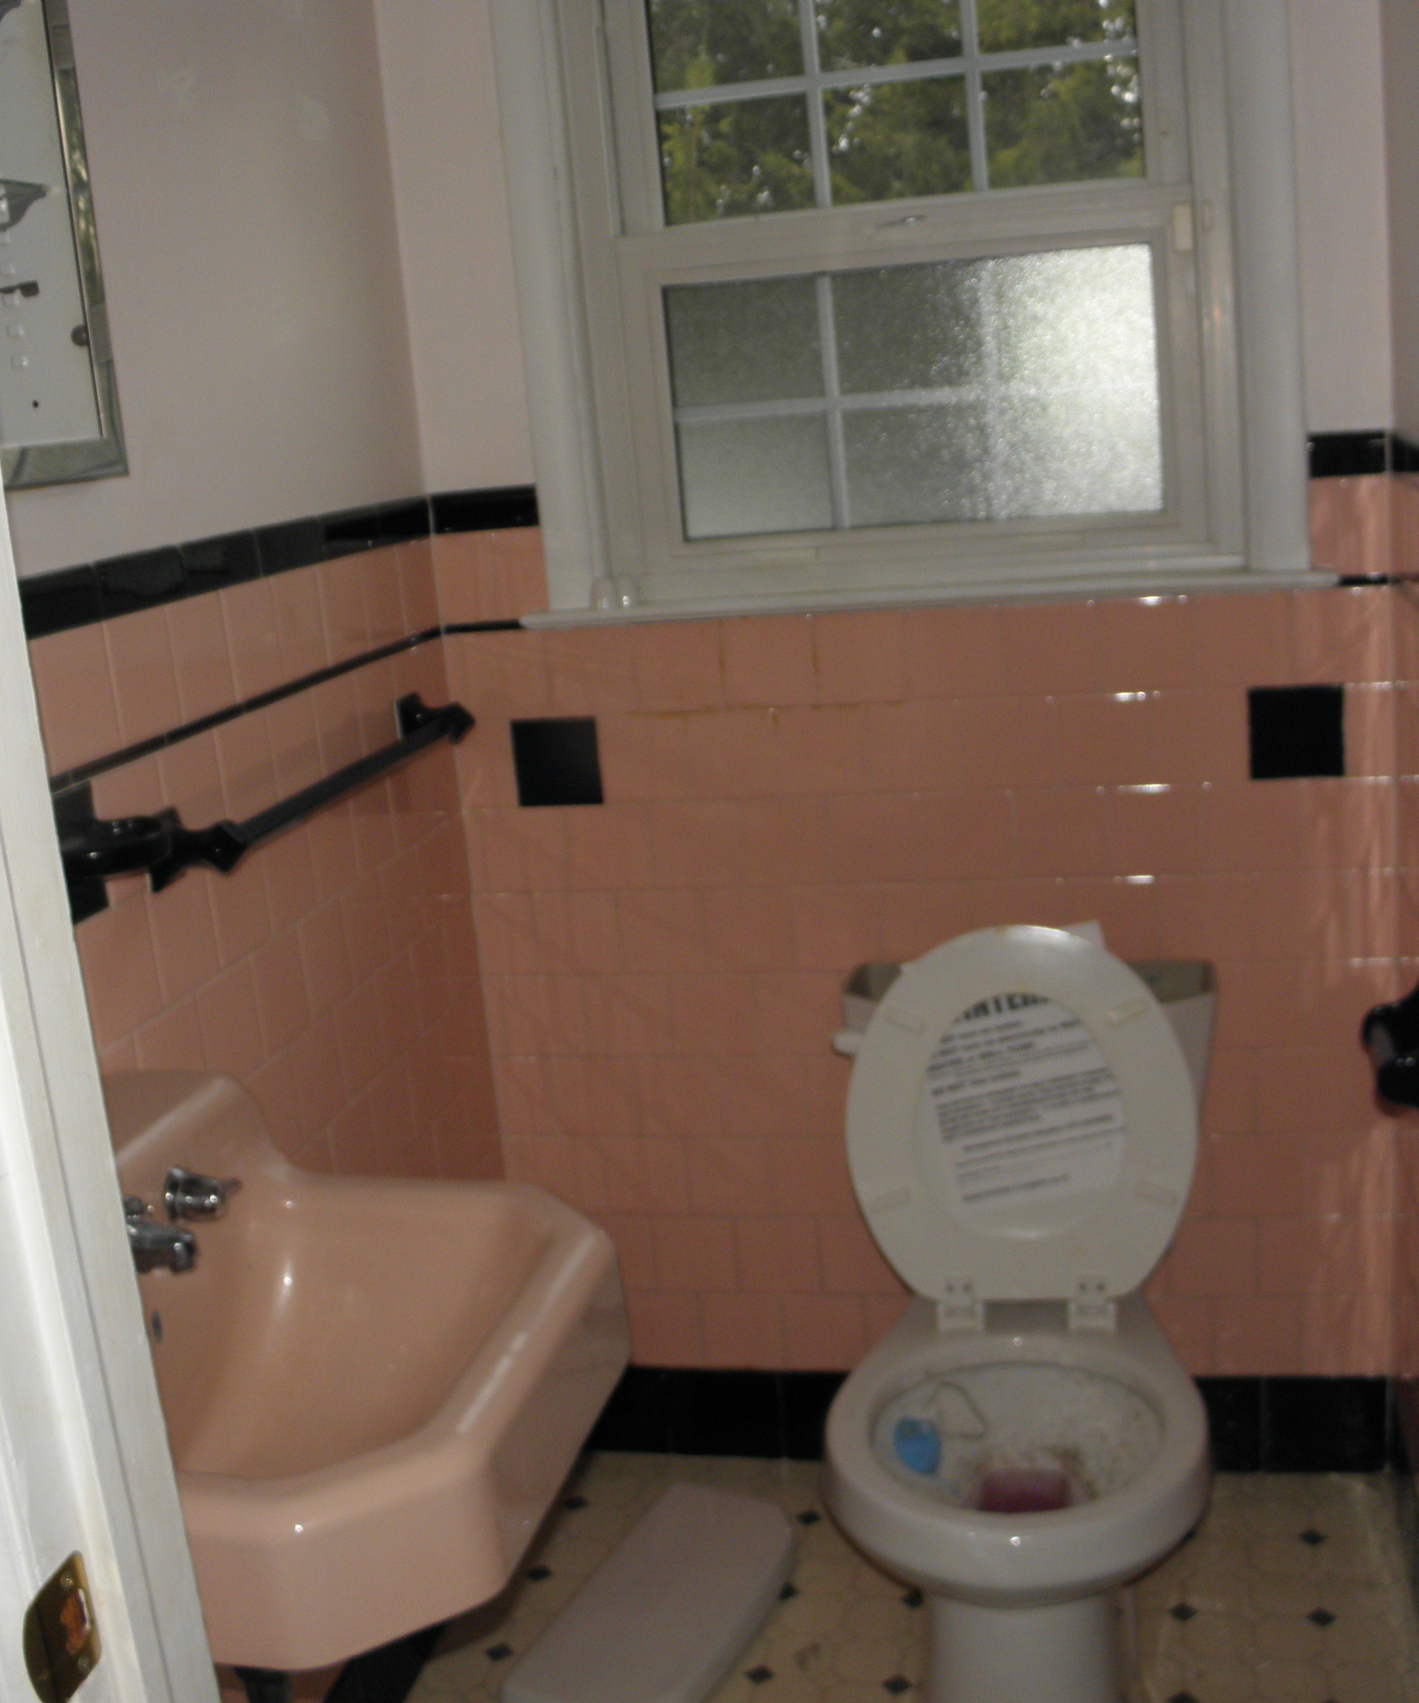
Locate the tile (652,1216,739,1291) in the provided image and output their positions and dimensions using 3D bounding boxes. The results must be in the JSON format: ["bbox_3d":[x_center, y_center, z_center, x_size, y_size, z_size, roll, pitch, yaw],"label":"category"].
[{"bbox_3d":[-0.019,0.520,2.394,0.107,0.107,0.010,-2,14,13],"label":"tile"}]

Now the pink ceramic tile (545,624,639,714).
[{"bbox_3d":[-0.144,-0.221,2.220,0.108,0.108,0.009,-2,14,12],"label":"pink ceramic tile"}]

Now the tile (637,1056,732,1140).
[{"bbox_3d":[-0.039,0.312,2.356,0.108,0.108,0.009,-2,14,13],"label":"tile"}]

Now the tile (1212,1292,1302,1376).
[{"bbox_3d":[0.676,0.597,2.269,0.108,0.108,0.009,-2,14,12],"label":"tile"}]

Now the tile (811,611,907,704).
[{"bbox_3d":[0.179,-0.226,2.160,0.107,0.107,0.010,-2,14,13],"label":"tile"}]

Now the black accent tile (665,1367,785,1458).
[{"bbox_3d":[0.022,0.742,2.442,0.155,0.128,0.010,-2,14,13],"label":"black accent tile"}]

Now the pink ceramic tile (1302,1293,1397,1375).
[{"bbox_3d":[0.791,0.595,2.275,0.108,0.108,0.010,-2,14,11],"label":"pink ceramic tile"}]

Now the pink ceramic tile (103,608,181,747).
[{"bbox_3d":[-0.490,-0.155,1.575,0.012,0.108,0.108,-2,14,13],"label":"pink ceramic tile"}]

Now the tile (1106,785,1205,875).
[{"bbox_3d":[0.524,-0.026,2.161,0.108,0.108,0.010,-2,14,11],"label":"tile"}]

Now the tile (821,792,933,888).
[{"bbox_3d":[0.200,-0.017,2.220,0.108,0.108,0.012,-2,14,13],"label":"tile"}]

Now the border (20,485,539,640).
[{"bbox_3d":[-0.363,-0.298,1.792,0.146,0.050,0.884,-2,14,13],"label":"border"}]

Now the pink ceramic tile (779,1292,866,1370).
[{"bbox_3d":[0.151,0.623,2.398,0.108,0.108,0.012,-2,14,13],"label":"pink ceramic tile"}]

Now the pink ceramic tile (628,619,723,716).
[{"bbox_3d":[-0.033,-0.219,2.217,0.108,0.108,0.009,-2,14,13],"label":"pink ceramic tile"}]

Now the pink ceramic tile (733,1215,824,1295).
[{"bbox_3d":[0.087,0.519,2.382,0.108,0.108,0.009,-2,14,13],"label":"pink ceramic tile"}]

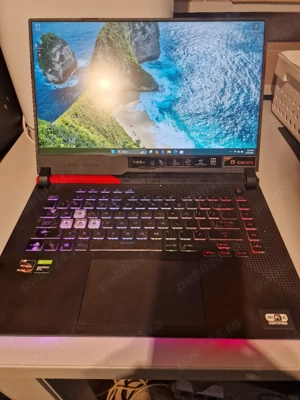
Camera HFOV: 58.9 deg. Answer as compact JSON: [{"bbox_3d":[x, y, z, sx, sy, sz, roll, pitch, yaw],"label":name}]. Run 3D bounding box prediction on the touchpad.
[{"bbox_3d":[-0.007,0.100,0.293,0.129,0.003,0.076,0,43,1],"label":"touchpad"}]

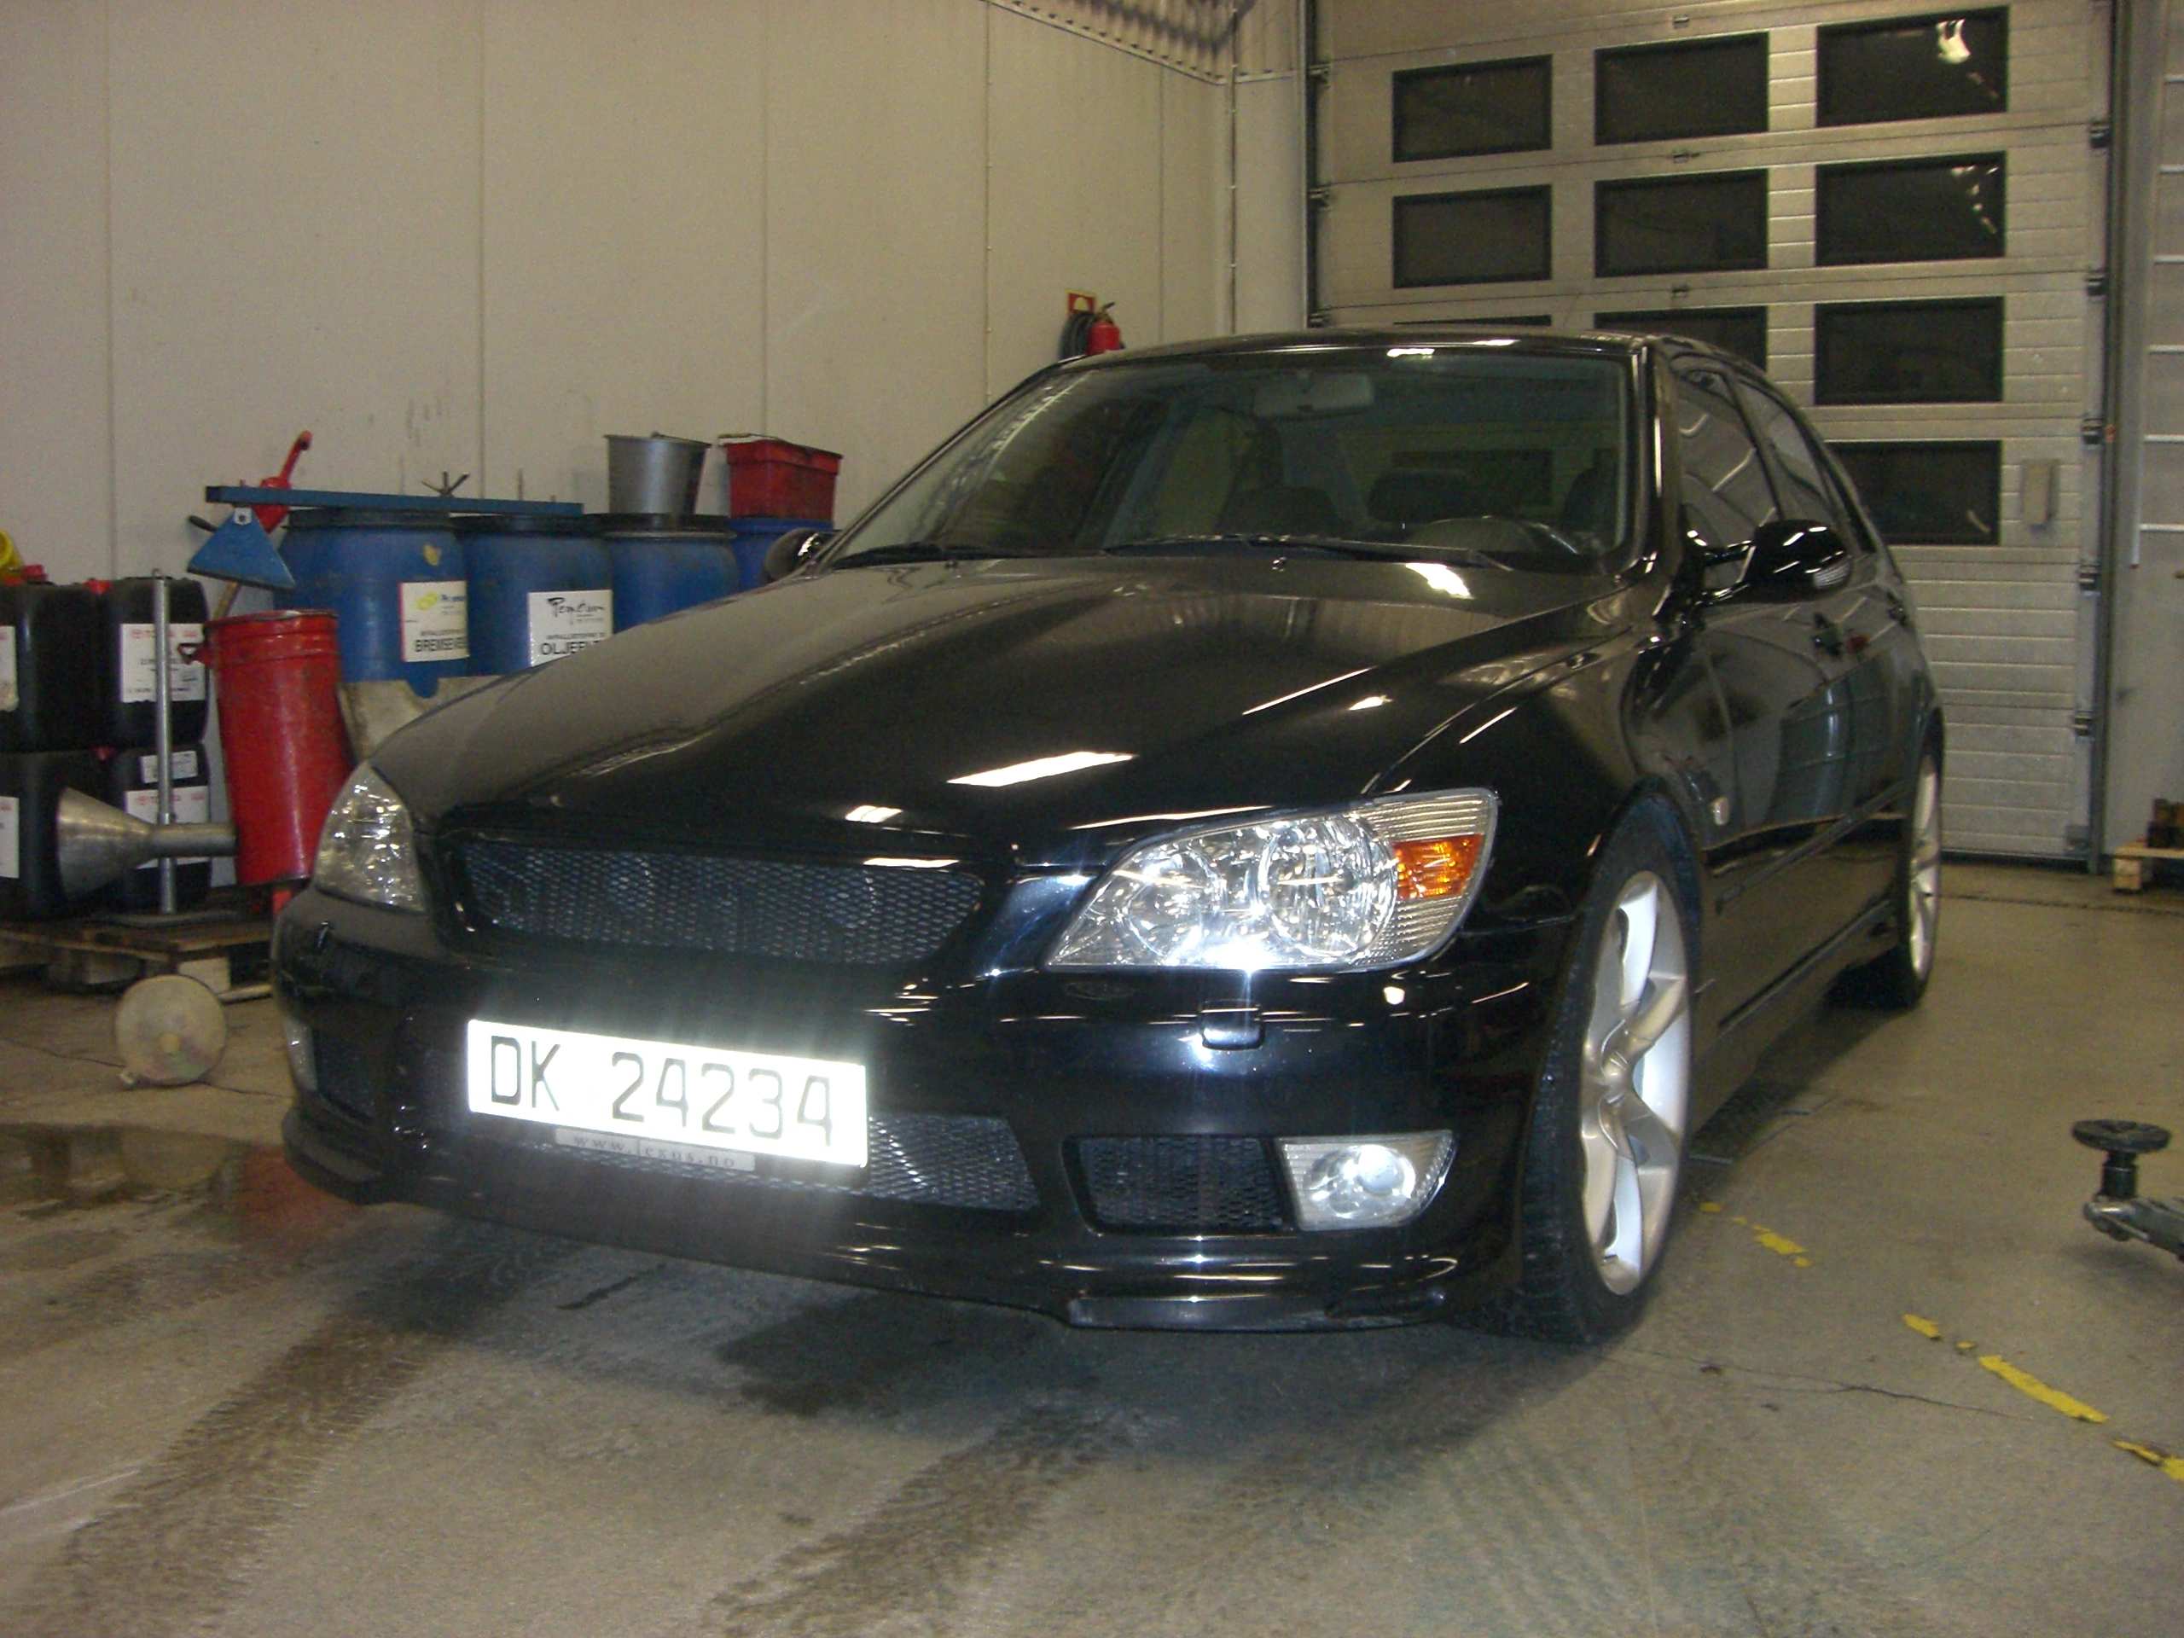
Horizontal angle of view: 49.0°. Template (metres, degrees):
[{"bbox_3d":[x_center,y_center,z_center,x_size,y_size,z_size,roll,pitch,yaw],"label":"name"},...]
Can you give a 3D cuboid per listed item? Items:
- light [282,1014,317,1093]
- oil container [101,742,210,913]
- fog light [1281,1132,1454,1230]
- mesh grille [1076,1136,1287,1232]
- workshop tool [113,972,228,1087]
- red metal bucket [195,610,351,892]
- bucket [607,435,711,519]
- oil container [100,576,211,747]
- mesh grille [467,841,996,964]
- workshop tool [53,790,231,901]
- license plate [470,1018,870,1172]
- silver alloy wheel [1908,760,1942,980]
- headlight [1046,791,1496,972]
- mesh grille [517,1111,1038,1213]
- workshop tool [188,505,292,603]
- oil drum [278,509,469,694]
[{"bbox_3d":[-0.974,0.292,3.025,0.080,0.092,0.160,-4,6,-37],"label":"light"},{"bbox_3d":[-2.284,0.011,5.680,0.250,0.390,0.270,4,6,33],"label":"oil container"},{"bbox_3d":[0.280,0.366,2.425,0.155,0.108,0.120,3,6,19],"label":"fog light"},{"bbox_3d":[0.093,0.357,2.381,0.205,0.093,0.045,1,5,10],"label":"mesh grille"},{"bbox_3d":[-1.627,0.373,4.232,0.195,0.195,0.070,-1,6,-21],"label":"workshop tool"},{"bbox_3d":[-1.845,-0.162,5.497,0.300,0.610,0.300,-6,5,-18],"label":"red metal bucket"},{"bbox_3d":[-1.207,-0.951,6.650,0.280,0.225,0.280,1,6,0],"label":"bucket"},{"bbox_3d":[-2.153,-0.349,5.318,0.250,0.374,0.278,4,6,31],"label":"oil container"},{"bbox_3d":[-0.417,0.088,2.561,0.680,0.110,0.050,3,6,26],"label":"mesh grille"},{"bbox_3d":[-2.005,0.049,5.080,0.355,0.230,0.230,0,6,-8],"label":"workshop tool"},{"bbox_3d":[-0.464,0.291,2.566,0.520,0.112,0.020,3,6,26],"label":"license plate"},{"bbox_3d":[1.737,0.103,5.259,0.190,0.485,0.485,3,6,26],"label":"silver alloy wheel"},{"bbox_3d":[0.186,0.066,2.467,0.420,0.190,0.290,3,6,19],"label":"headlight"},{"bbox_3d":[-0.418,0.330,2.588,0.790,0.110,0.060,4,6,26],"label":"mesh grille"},{"bbox_3d":[-1.809,-0.572,5.100,0.225,0.175,0.060,8,10,-12],"label":"workshop tool"},{"bbox_3d":[-1.751,-0.358,5.839,0.450,0.780,0.450,4,6,31],"label":"oil drum"}]

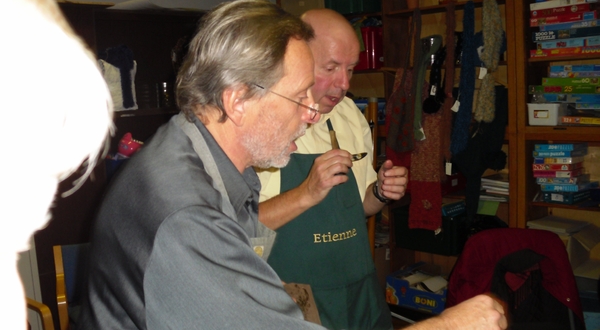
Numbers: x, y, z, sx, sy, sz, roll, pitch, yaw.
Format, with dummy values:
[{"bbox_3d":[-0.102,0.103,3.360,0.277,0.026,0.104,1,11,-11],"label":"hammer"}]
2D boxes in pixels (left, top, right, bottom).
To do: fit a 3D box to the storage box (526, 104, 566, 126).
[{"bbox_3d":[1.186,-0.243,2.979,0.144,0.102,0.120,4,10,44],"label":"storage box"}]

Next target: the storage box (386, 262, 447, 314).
[{"bbox_3d":[0.769,0.709,3.590,0.393,0.150,0.360,4,10,44],"label":"storage box"}]

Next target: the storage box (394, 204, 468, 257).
[{"bbox_3d":[0.775,0.358,3.564,0.359,0.215,0.280,4,10,44],"label":"storage box"}]

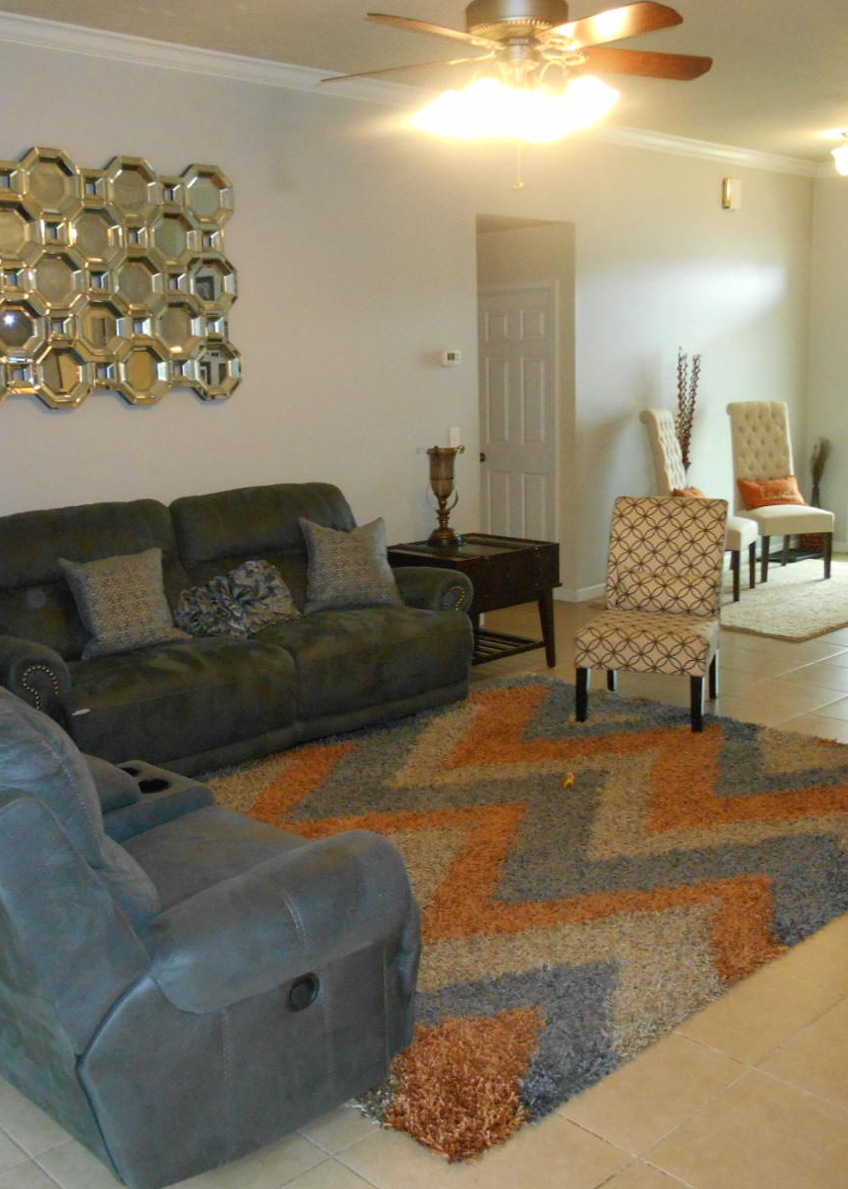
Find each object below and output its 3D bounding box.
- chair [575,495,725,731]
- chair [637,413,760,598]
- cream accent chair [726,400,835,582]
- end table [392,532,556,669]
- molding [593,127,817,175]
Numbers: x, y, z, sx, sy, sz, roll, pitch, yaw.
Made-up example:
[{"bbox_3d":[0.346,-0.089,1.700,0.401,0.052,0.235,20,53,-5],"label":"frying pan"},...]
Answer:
[{"bbox_3d":[1.013,0.070,5.278,0.560,0.925,0.670,3,11,21],"label":"chair"},{"bbox_3d":[1.854,-0.624,7.976,0.700,1.235,0.550,4,12,26],"label":"chair"},{"bbox_3d":[2.551,-0.751,8.597,0.530,1.230,0.690,-4,11,-12],"label":"cream accent chair"},{"bbox_3d":[0.251,0.060,6.285,0.726,0.644,0.631,-11,15,-43],"label":"end table"},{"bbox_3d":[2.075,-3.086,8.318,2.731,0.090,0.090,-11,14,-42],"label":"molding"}]

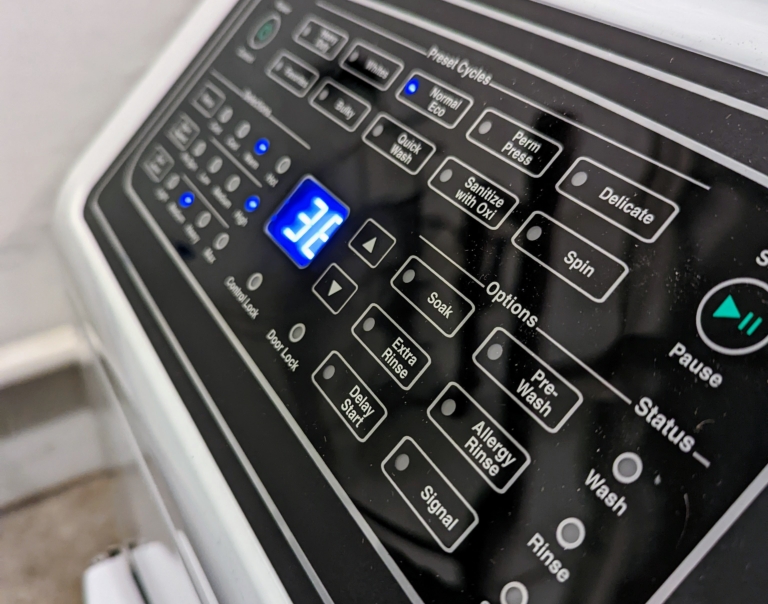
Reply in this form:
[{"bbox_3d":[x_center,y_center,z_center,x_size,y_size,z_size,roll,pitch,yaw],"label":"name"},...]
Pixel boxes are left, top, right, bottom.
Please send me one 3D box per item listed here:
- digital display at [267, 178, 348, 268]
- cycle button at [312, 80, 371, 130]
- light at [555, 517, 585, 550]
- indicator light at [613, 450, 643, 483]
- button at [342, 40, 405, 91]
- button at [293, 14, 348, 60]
[{"bbox_3d":[-0.025,-0.026,0.227,0.024,0.004,0.030,-51,46,5],"label":"digital display"},{"bbox_3d":[-0.015,-0.067,0.241,0.011,0.003,0.032,-51,46,5],"label":"cycle button"},{"bbox_3d":[0.037,0.045,0.138,0.006,0.003,0.006,-51,46,5],"label":"light"},{"bbox_3d":[0.047,0.032,0.137,0.006,0.003,0.006,-51,46,5],"label":"indicator light"},{"bbox_3d":[-0.005,-0.080,0.239,0.011,0.003,0.032,-51,46,5],"label":"button"},{"bbox_3d":[-0.024,-0.099,0.265,0.011,0.003,0.032,-51,46,5],"label":"button"}]

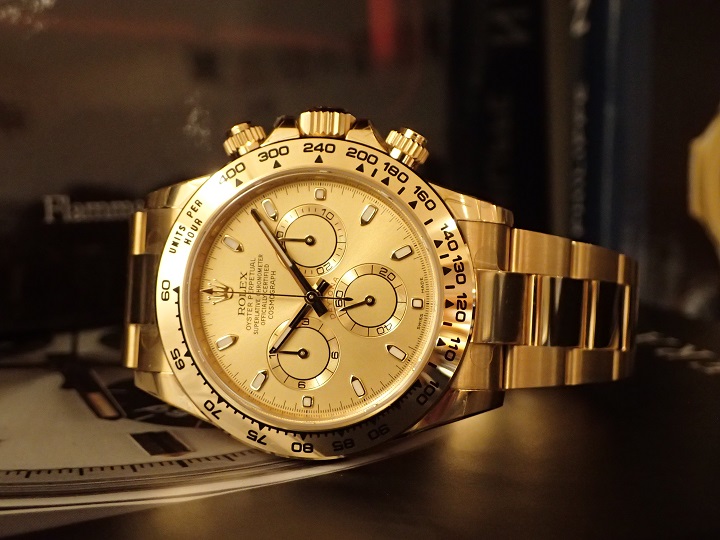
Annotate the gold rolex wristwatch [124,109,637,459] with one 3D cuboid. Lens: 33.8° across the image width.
[{"bbox_3d":[0.003,0.003,0.169,0.071,0.044,0.060,3,-2,6],"label":"gold rolex wristwatch"}]

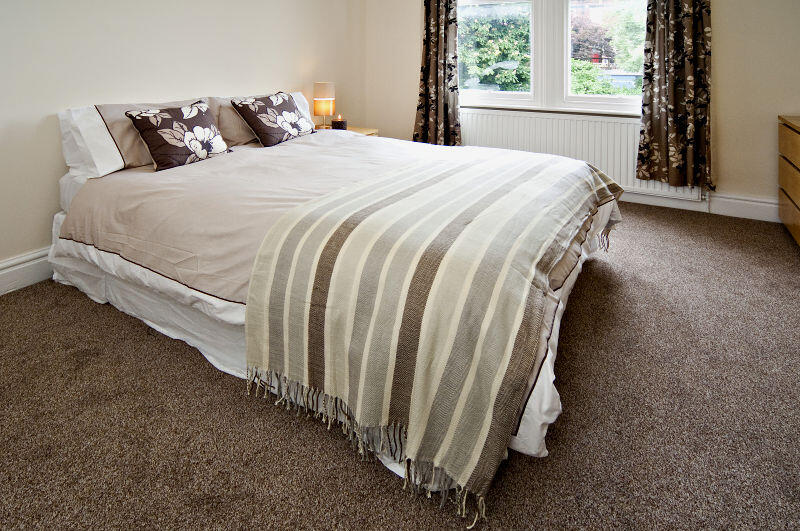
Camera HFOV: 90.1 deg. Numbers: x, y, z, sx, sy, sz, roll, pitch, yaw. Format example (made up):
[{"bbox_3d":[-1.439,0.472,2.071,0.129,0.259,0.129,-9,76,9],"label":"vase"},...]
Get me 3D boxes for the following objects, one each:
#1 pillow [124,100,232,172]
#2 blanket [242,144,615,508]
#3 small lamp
[{"bbox_3d":[-1.224,-0.745,2.234,0.150,0.430,0.460,-37,-1,36],"label":"pillow"},{"bbox_3d":[0.330,-0.080,1.720,0.980,0.550,1.750,12,26,26],"label":"blanket"},{"bbox_3d":[-0.645,-1.354,3.380,0.185,0.390,0.185,0,23,0],"label":"small lamp"}]

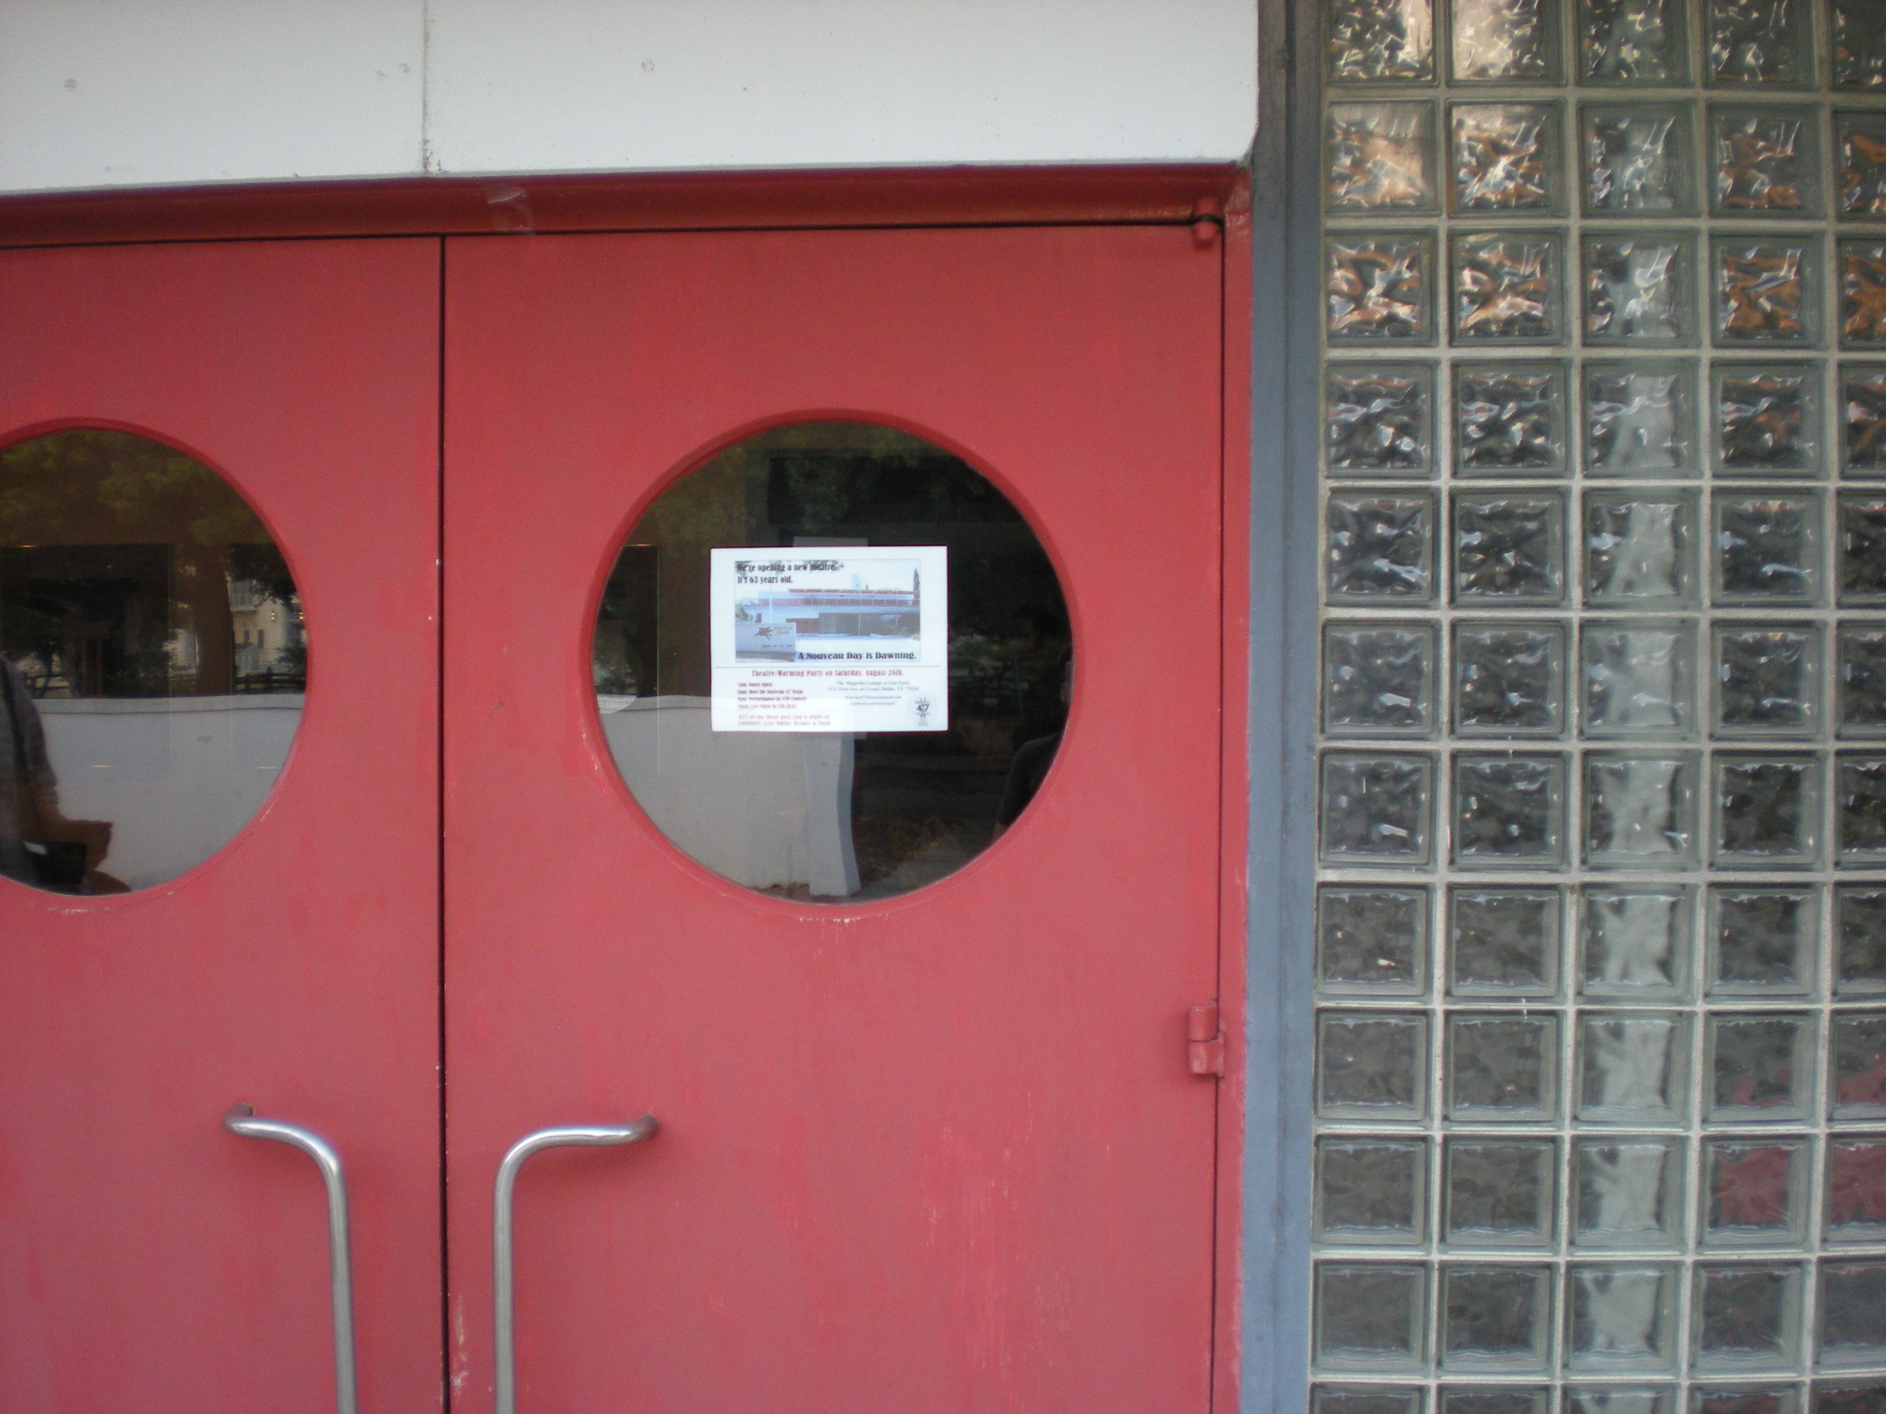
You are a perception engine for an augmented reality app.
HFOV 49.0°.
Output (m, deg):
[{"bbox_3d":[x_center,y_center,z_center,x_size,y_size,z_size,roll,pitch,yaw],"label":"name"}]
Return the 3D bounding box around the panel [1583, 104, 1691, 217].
[{"bbox_3d":[0.801,-0.630,2.418,0.142,0.142,0.090,0,2,4],"label":"panel"}]

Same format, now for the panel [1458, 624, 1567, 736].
[{"bbox_3d":[0.659,-0.034,2.428,0.140,0.140,0.085,0,1,3],"label":"panel"}]

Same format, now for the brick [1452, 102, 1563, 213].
[{"bbox_3d":[0.652,-0.632,2.427,0.140,0.140,0.090,0,1,4],"label":"brick"}]

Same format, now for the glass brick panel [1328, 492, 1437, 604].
[{"bbox_3d":[0.513,-0.185,2.444,0.140,0.140,0.090,0,1,4],"label":"glass brick panel"}]

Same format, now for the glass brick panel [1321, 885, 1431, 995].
[{"bbox_3d":[0.513,0.271,2.474,0.143,0.143,0.088,0,2,4],"label":"glass brick panel"}]

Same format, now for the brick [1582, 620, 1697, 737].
[{"bbox_3d":[0.807,-0.035,2.437,0.142,0.142,0.090,0,2,4],"label":"brick"}]

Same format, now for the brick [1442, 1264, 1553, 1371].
[{"bbox_3d":[0.648,0.709,2.453,0.140,0.140,0.090,0,1,4],"label":"brick"}]

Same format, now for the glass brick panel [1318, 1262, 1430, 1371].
[{"bbox_3d":[0.508,0.720,2.484,0.143,0.143,0.088,0,2,4],"label":"glass brick panel"}]

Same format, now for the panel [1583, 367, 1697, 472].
[{"bbox_3d":[0.812,-0.334,2.441,0.143,0.143,0.088,0,2,4],"label":"panel"}]

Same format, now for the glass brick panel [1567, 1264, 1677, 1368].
[{"bbox_3d":[0.799,0.715,2.463,0.143,0.143,0.088,0,2,4],"label":"glass brick panel"}]

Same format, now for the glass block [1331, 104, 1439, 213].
[{"bbox_3d":[0.513,-0.635,2.436,0.140,0.140,0.090,0,1,4],"label":"glass block"}]

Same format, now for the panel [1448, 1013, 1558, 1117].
[{"bbox_3d":[0.654,0.414,2.447,0.140,0.140,0.090,0,1,4],"label":"panel"}]

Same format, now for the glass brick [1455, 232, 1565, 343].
[{"bbox_3d":[0.657,-0.486,2.433,0.142,0.142,0.090,0,2,4],"label":"glass brick"}]

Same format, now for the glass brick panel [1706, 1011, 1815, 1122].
[{"bbox_3d":[0.952,0.418,2.447,0.143,0.143,0.088,0,2,4],"label":"glass brick panel"}]

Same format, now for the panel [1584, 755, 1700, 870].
[{"bbox_3d":[0.808,0.117,2.422,0.140,0.140,0.085,0,1,3],"label":"panel"}]

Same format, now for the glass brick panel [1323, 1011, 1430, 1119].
[{"bbox_3d":[0.512,0.422,2.477,0.143,0.143,0.088,0,2,4],"label":"glass brick panel"}]

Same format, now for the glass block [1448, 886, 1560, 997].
[{"bbox_3d":[0.656,0.270,2.444,0.140,0.140,0.090,0,1,4],"label":"glass block"}]

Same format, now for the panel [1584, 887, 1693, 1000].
[{"bbox_3d":[0.807,0.271,2.446,0.142,0.142,0.090,0,2,4],"label":"panel"}]

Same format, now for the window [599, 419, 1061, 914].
[{"bbox_3d":[-0.131,-0.053,2.431,0.565,0.565,0.045,0,1,3],"label":"window"}]

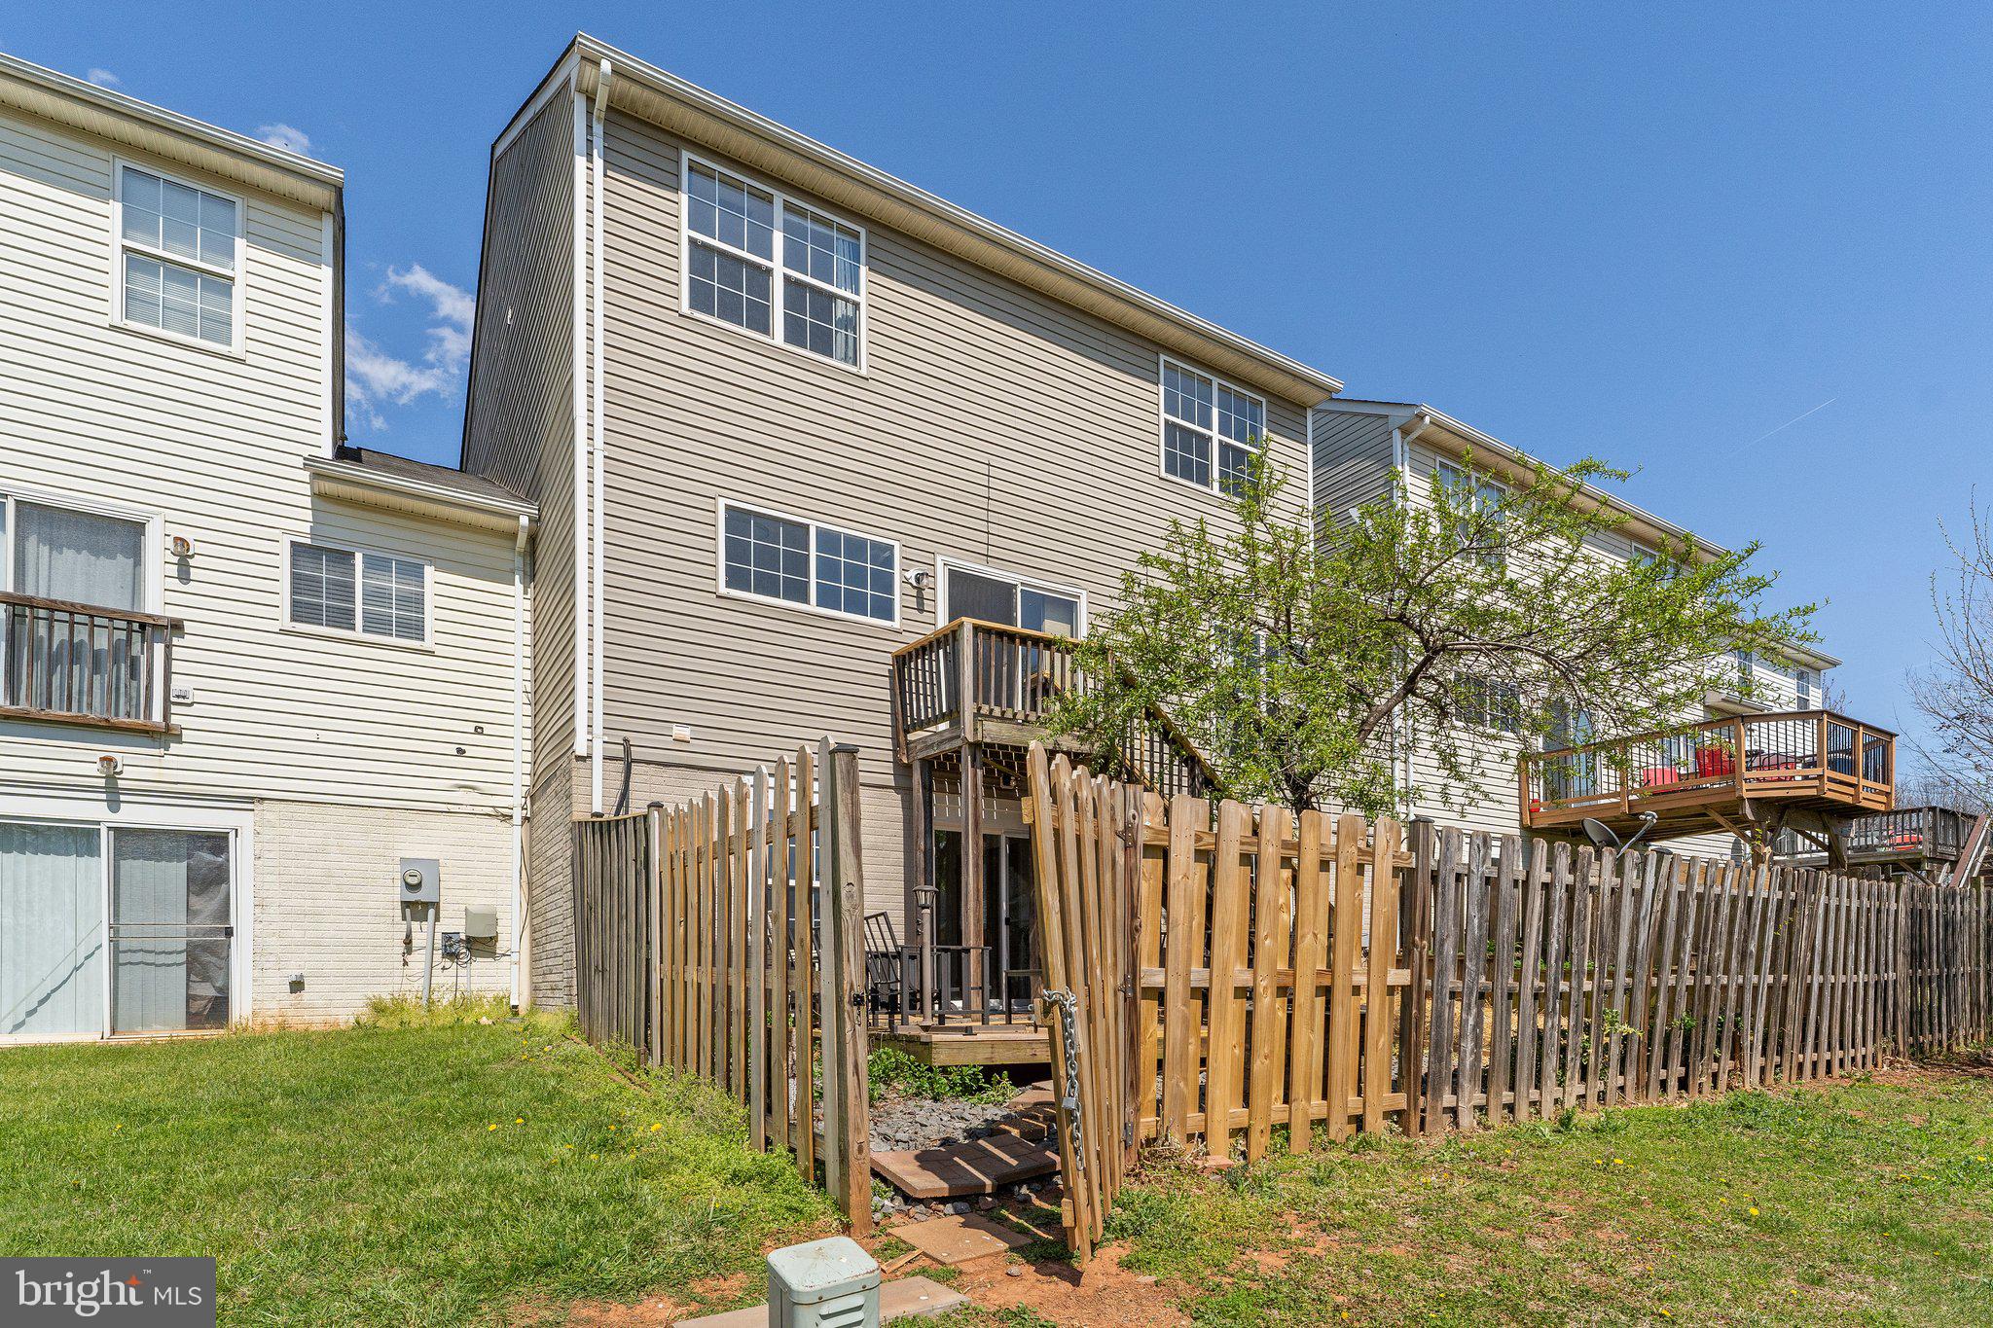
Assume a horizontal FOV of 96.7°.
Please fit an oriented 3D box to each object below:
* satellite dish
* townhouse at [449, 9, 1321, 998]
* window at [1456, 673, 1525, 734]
[{"bbox_3d":[6.460,1.830,9.200,0.550,0.550,0.580,3,-10,-21],"label":"satellite dish"},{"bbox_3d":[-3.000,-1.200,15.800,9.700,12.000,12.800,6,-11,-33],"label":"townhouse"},{"bbox_3d":[8.150,0.670,14.600,1.870,0.900,0.120,6,-11,-33],"label":"window"}]

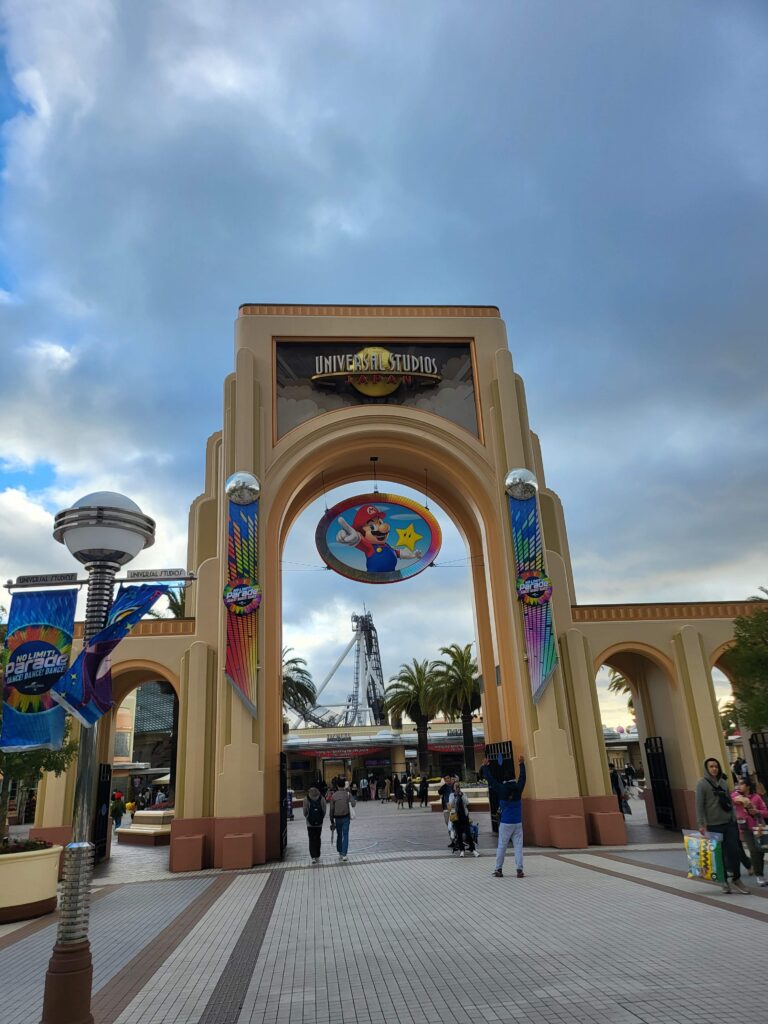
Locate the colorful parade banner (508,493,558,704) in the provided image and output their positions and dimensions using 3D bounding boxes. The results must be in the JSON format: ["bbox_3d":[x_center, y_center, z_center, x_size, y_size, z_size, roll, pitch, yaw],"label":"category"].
[{"bbox_3d":[4.051,2.176,18.994,0.970,5.750,0.200,-1,-21,-5],"label":"colorful parade banner"}]

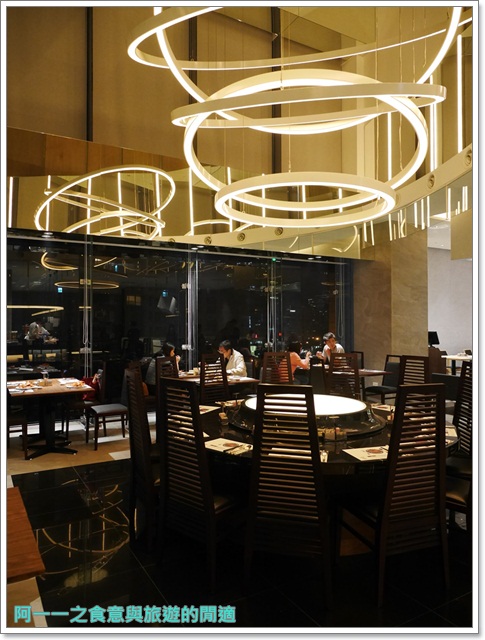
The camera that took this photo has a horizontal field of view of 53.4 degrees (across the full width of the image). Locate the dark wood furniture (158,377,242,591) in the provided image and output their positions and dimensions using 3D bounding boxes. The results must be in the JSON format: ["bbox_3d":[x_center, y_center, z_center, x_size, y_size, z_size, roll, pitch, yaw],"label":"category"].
[{"bbox_3d":[-0.213,0.952,3.054,0.464,1.197,0.536,0,0,39],"label":"dark wood furniture"}]

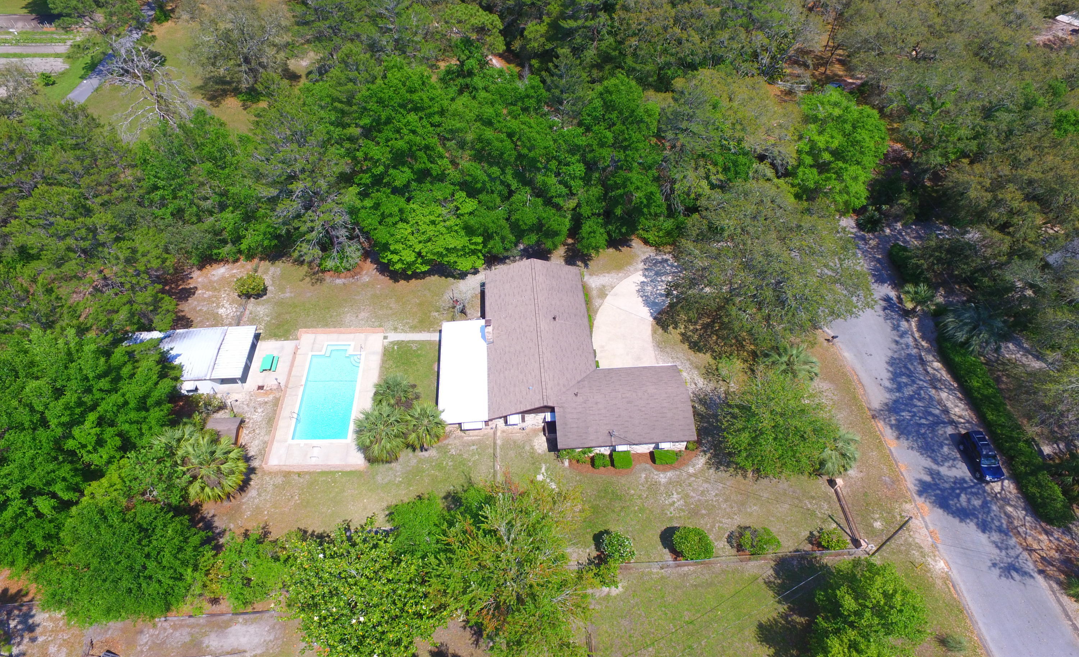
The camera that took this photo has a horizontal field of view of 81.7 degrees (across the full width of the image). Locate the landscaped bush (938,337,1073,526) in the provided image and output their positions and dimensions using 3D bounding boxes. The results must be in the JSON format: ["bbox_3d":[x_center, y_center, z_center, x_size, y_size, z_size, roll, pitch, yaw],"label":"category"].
[{"bbox_3d":[42.399,8.528,57.400,2.100,1.600,20.200,0,48,-2],"label":"landscaped bush"}]

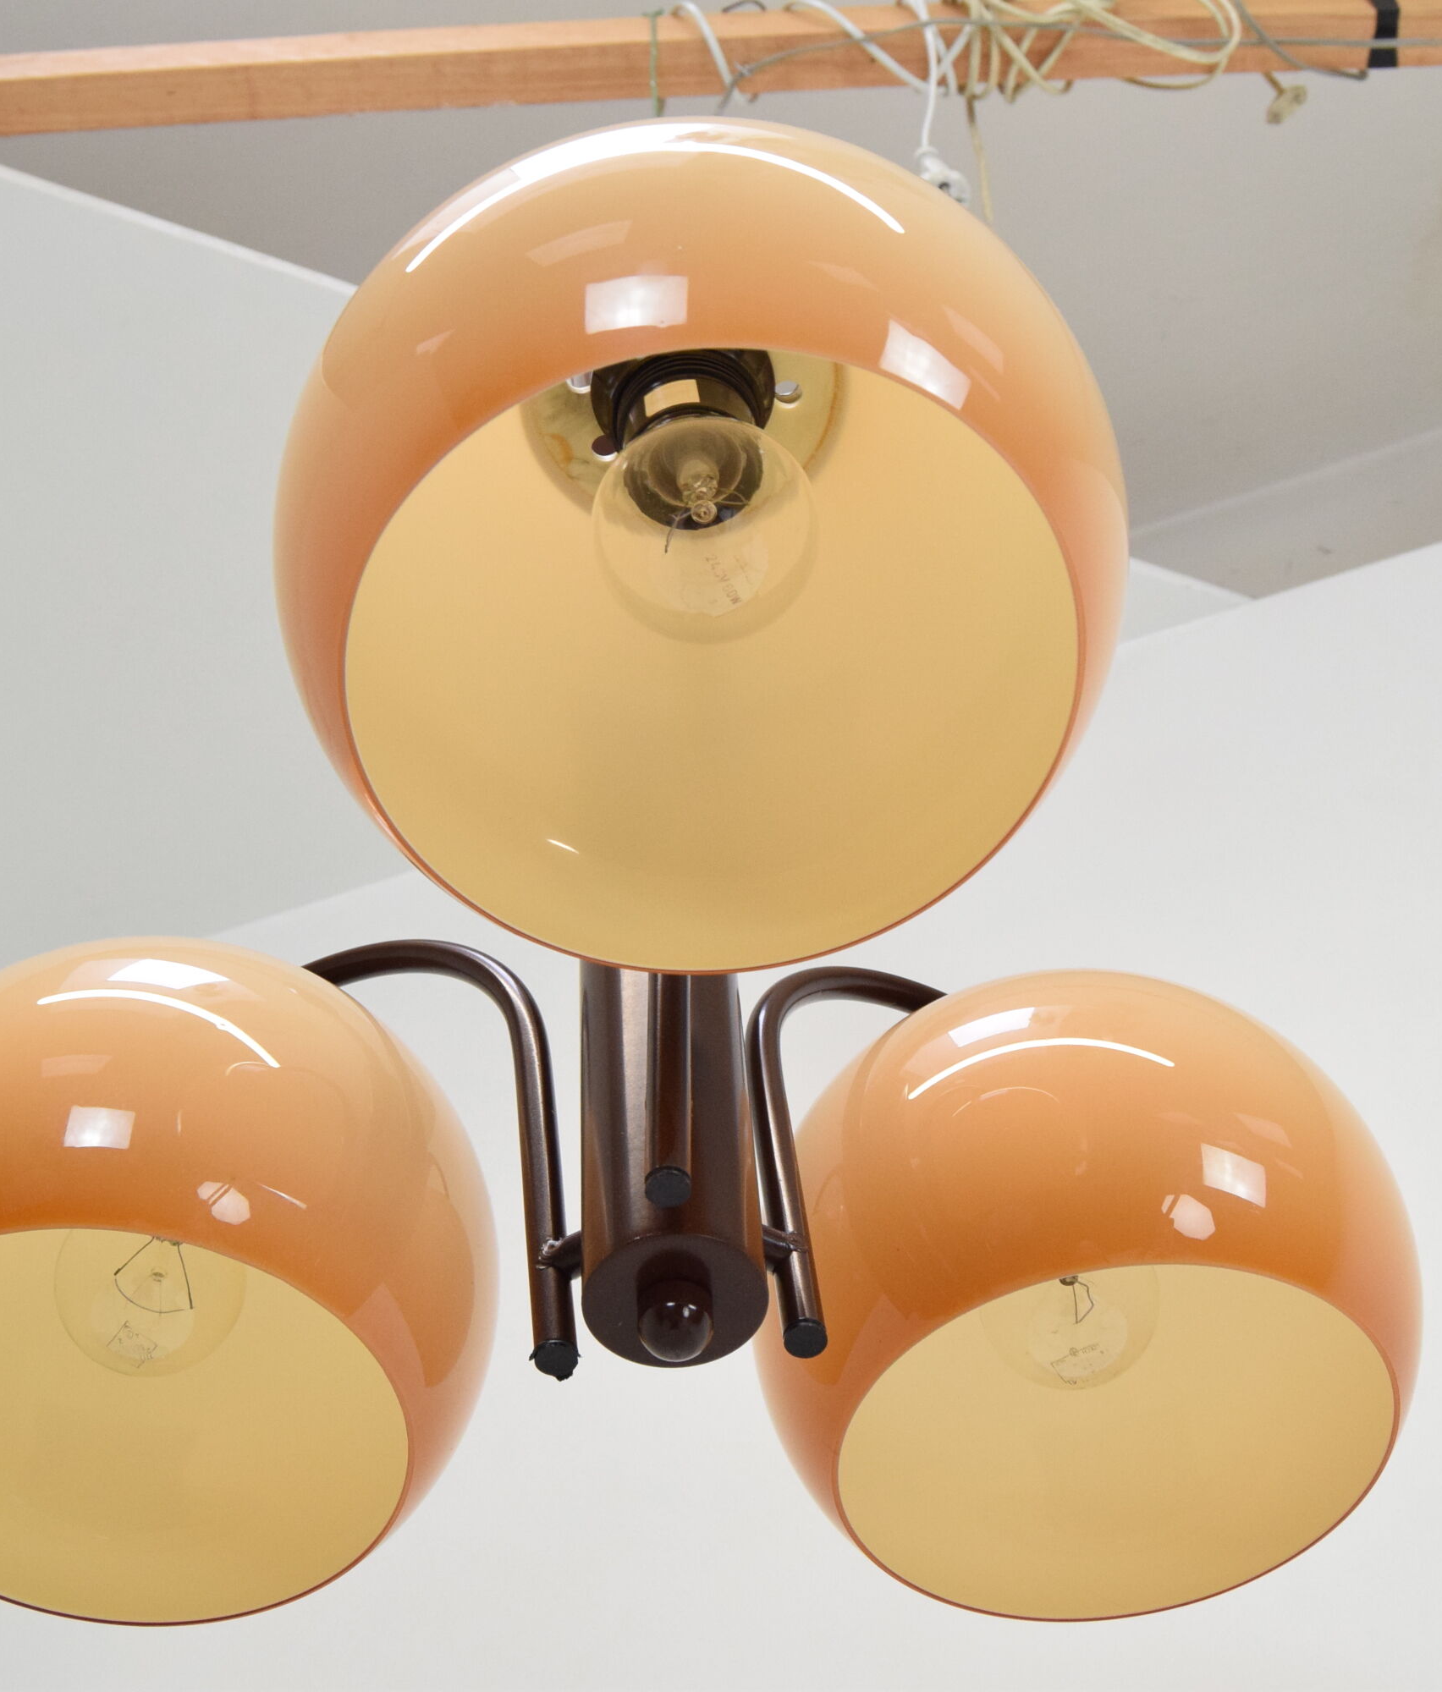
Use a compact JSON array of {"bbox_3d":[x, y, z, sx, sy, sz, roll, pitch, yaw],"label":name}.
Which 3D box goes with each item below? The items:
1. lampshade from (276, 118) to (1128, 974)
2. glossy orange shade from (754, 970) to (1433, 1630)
[{"bbox_3d":[-0.006,-0.085,0.613,0.216,0.165,0.216,-5,-54,0],"label":"lampshade"},{"bbox_3d":[0.116,0.138,0.779,0.216,0.165,0.216,-5,-54,0],"label":"glossy orange shade"}]

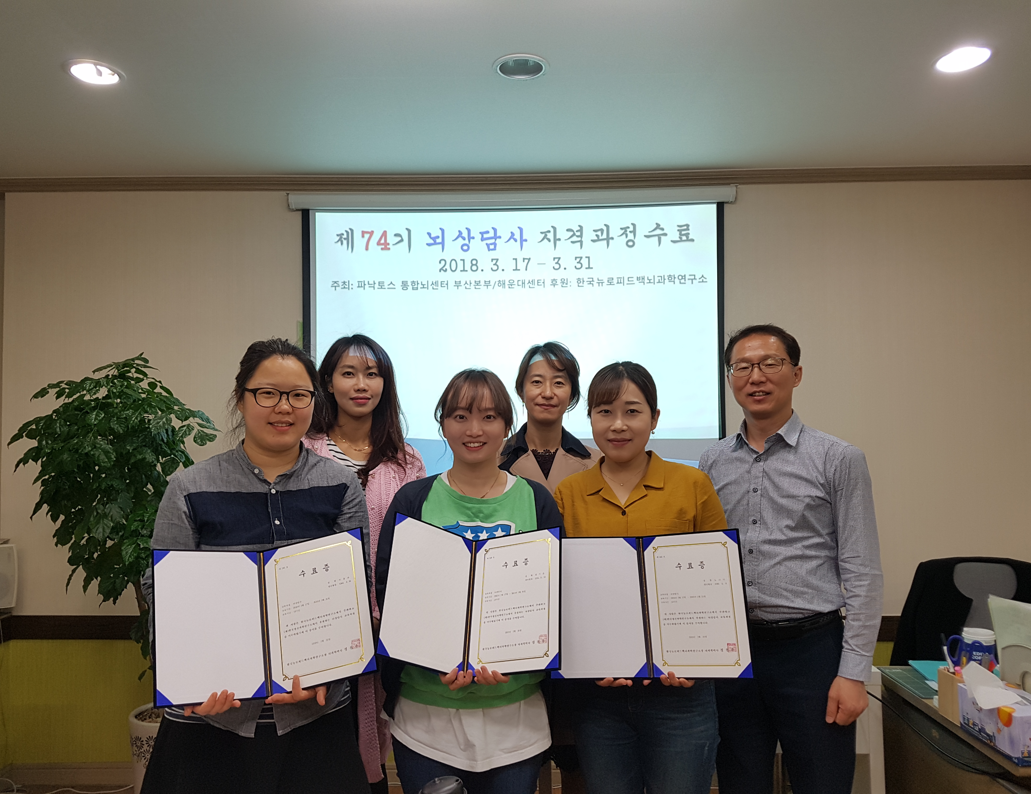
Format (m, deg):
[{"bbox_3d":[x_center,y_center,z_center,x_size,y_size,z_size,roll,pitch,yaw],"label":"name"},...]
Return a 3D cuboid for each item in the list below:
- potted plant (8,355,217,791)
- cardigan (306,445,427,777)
[{"bbox_3d":[-1.371,0.693,2.710,0.710,1.660,0.670,0,-1,0],"label":"potted plant"},{"bbox_3d":[-0.432,0.580,2.162,0.450,0.940,0.280,0,-1,-5],"label":"cardigan"}]

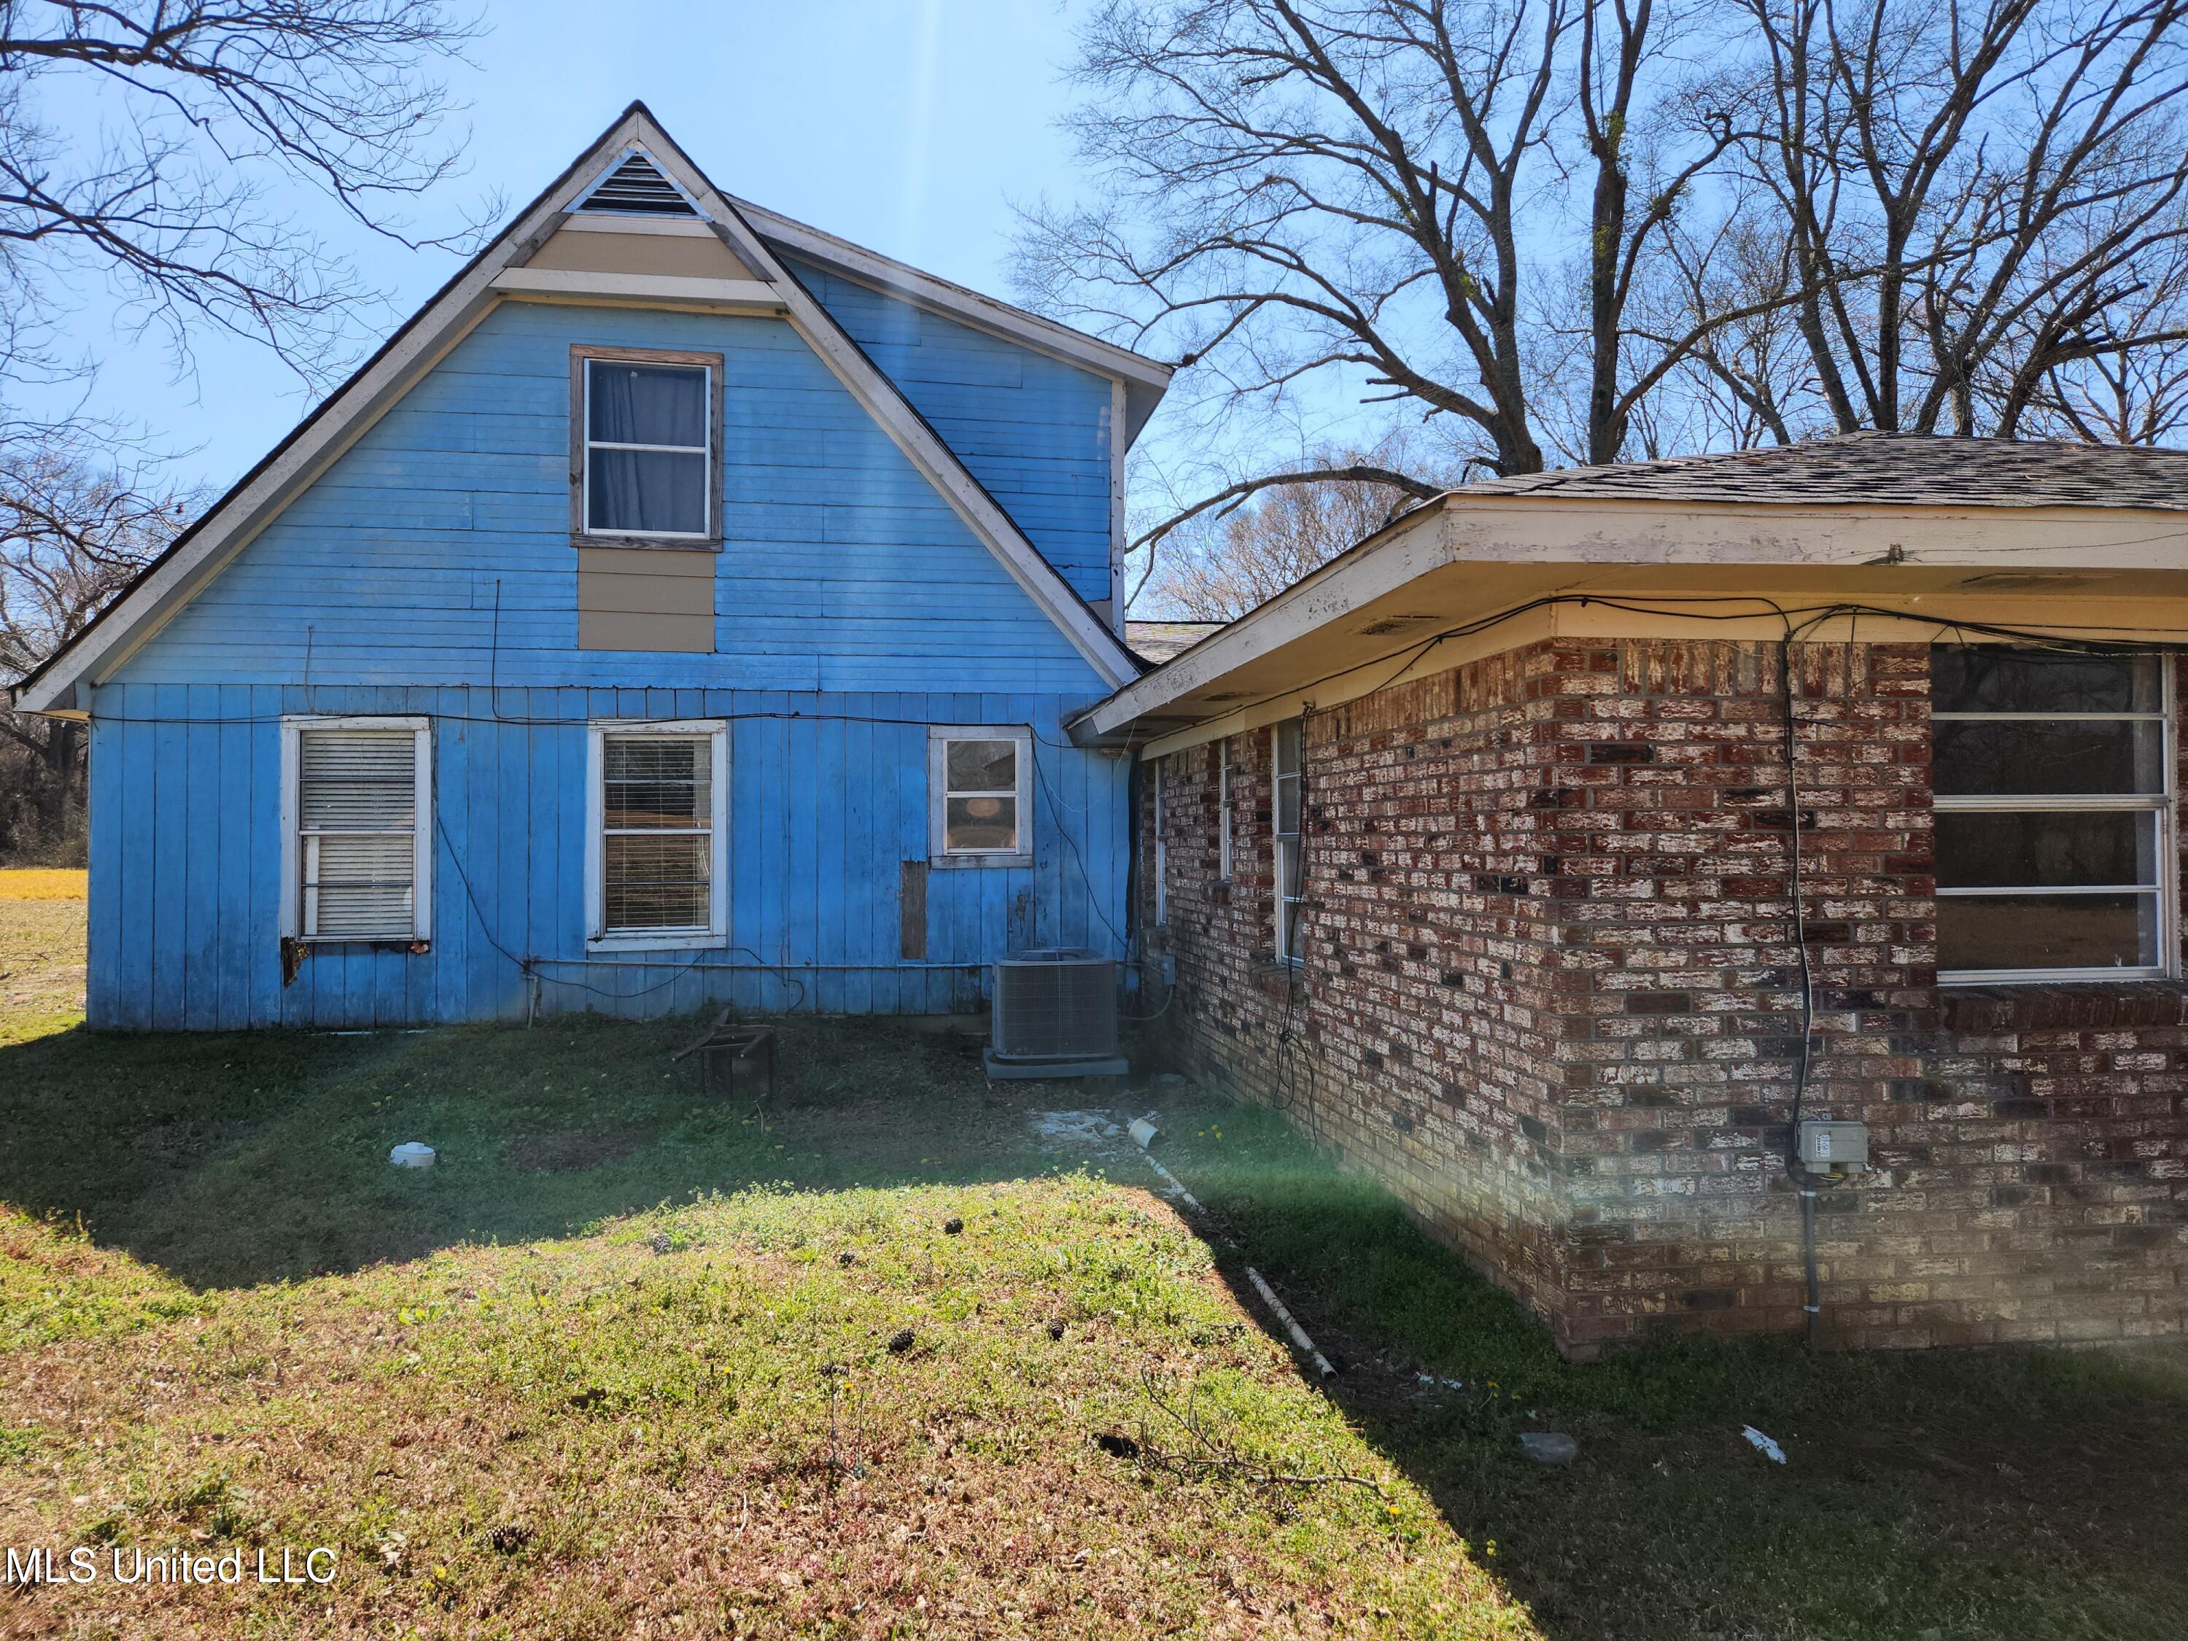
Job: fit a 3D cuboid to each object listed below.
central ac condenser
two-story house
[{"bbox_3d":[-0.241,1.234,9.530,0.840,0.750,0.840,0,-1,-12],"label":"central ac condenser"},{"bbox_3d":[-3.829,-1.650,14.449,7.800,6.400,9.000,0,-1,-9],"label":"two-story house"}]

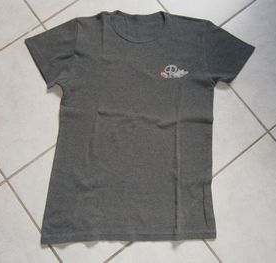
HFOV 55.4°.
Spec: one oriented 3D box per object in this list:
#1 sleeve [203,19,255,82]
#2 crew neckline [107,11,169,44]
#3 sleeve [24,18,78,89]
[{"bbox_3d":[0.273,-0.240,0.788,0.157,0.025,0.195,2,80,-1],"label":"sleeve"},{"bbox_3d":[0.000,-0.316,0.795,0.187,0.022,0.110,2,80,-1],"label":"crew neckline"},{"bbox_3d":[-0.262,-0.235,0.775,0.150,0.025,0.220,2,80,-1],"label":"sleeve"}]

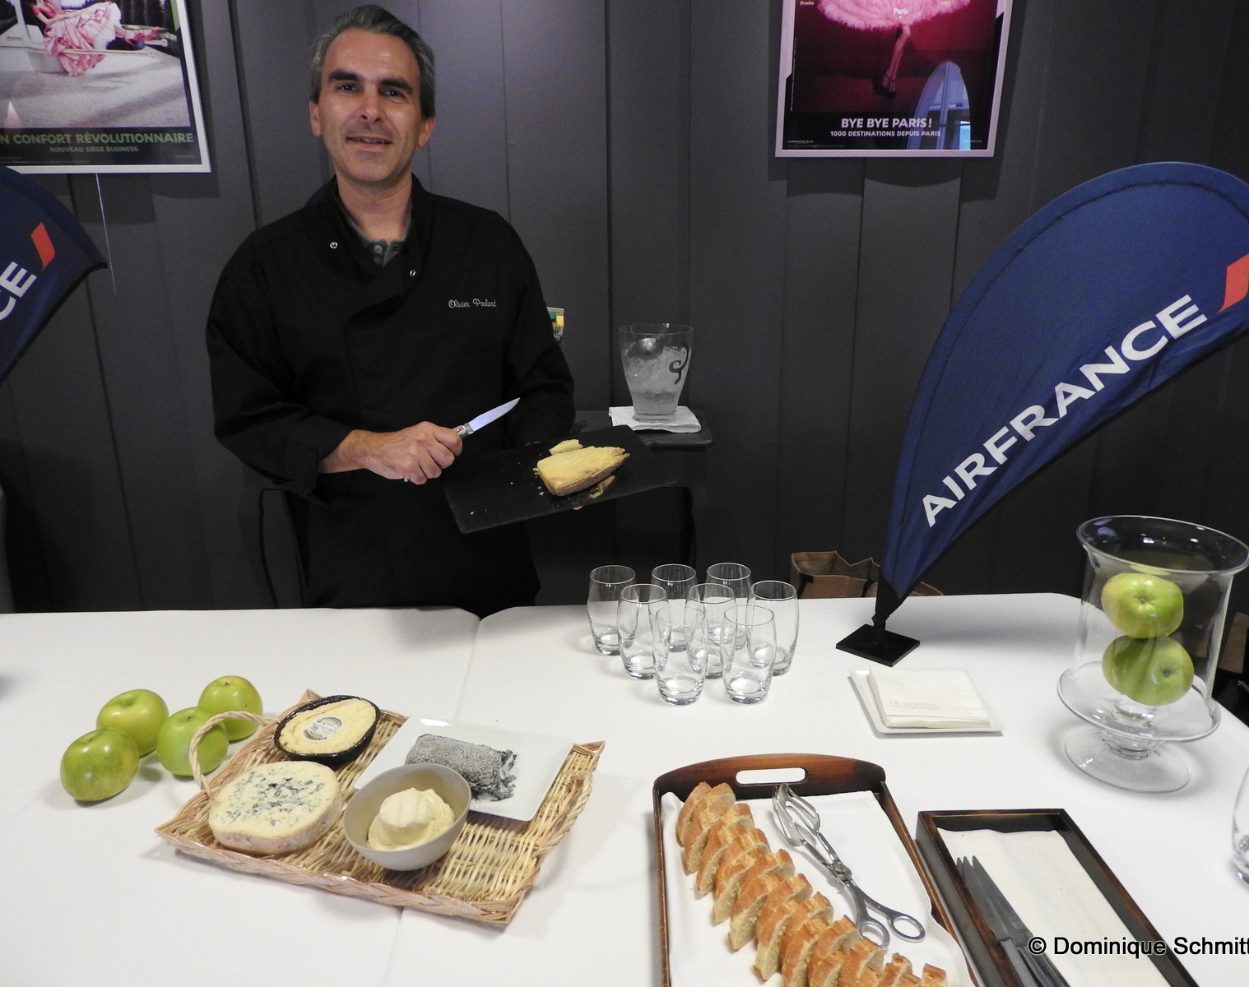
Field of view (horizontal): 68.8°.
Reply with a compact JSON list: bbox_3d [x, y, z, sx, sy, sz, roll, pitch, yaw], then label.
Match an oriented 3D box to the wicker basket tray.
[{"bbox_3d":[-0.249,0.305,0.956,0.415,0.062,0.288,4,17,17],"label":"wicker basket tray"}]

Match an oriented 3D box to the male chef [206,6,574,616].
[{"bbox_3d":[-0.367,0.102,1.543,0.570,1.660,0.420,-4,17,-11],"label":"male chef"}]

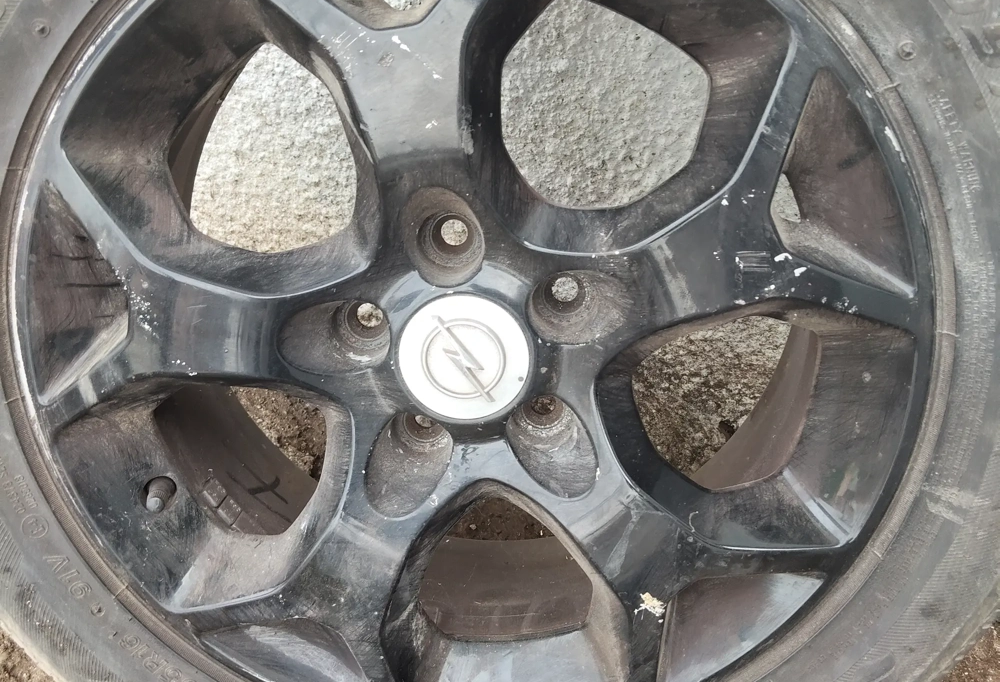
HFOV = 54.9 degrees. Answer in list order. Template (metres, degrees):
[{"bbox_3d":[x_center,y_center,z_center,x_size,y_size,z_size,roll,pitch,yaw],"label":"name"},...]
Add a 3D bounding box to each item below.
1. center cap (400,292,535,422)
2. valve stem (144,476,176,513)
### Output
[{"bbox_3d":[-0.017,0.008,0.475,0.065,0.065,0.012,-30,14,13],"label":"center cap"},{"bbox_3d":[-0.183,0.081,0.520,0.013,0.013,0.036,-3,14,-10],"label":"valve stem"}]

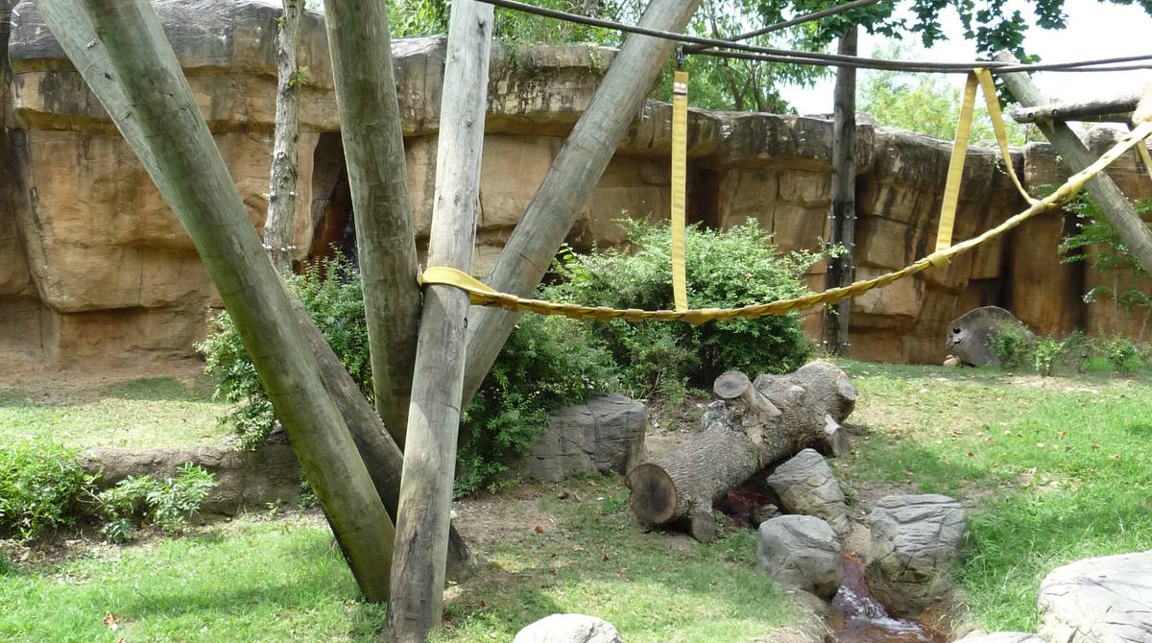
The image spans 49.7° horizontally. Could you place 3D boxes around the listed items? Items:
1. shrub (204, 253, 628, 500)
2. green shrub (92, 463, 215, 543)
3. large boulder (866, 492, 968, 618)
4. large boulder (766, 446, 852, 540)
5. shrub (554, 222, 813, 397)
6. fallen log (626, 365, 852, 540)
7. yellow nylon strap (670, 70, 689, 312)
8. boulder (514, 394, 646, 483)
[{"bbox_3d":[-1.485,0.432,12.000,3.700,2.100,1.900,1,3,5],"label":"shrub"},{"bbox_3d":[-3.427,1.466,10.200,0.950,0.600,0.600,0,3,-15],"label":"green shrub"},{"bbox_3d":[2.366,1.607,8.650,0.680,0.750,0.650,2,3,15],"label":"large boulder"},{"bbox_3d":[1.927,1.402,10.300,0.680,0.680,0.600,2,3,15],"label":"large boulder"},{"bbox_3d":[1.164,-0.189,13.800,2.750,1.950,2.100,1,3,5],"label":"shrub"},{"bbox_3d":[1.653,1.061,11.396,0.750,0.800,3.200,3,15,38],"label":"fallen log"},{"bbox_3d":[0.626,-0.781,7.500,0.085,1.460,0.030,1,3,-5],"label":"yellow nylon strap"},{"bbox_3d":[0.020,1.108,11.900,1.200,0.750,0.800,1,3,-5],"label":"boulder"}]

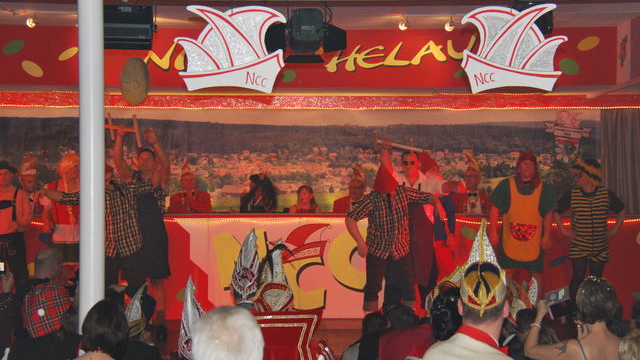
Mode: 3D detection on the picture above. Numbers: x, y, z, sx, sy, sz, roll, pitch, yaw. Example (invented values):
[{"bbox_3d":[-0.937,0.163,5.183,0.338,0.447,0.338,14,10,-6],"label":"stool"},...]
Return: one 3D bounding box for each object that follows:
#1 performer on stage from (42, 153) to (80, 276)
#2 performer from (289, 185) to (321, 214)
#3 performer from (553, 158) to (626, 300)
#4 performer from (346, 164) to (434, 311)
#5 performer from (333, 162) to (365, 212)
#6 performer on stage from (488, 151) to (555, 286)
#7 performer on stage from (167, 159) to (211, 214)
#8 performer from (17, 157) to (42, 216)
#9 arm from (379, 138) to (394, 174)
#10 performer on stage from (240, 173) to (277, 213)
[{"bbox_3d":[-2.671,0.604,14.800,0.580,1.794,0.400,0,-2,-6],"label":"performer on stage"},{"bbox_3d":[-0.179,0.658,16.182,0.500,1.200,0.600,-1,-2,14],"label":"performer"},{"bbox_3d":[2.818,0.655,14.474,0.770,1.760,0.420,0,-2,5],"label":"performer"},{"bbox_3d":[0.734,0.684,14.375,0.900,1.690,0.450,0,-2,0],"label":"performer"},{"bbox_3d":[0.399,0.486,15.600,0.520,1.320,0.600,0,-2,-3],"label":"performer"},{"bbox_3d":[2.108,0.627,14.473,0.700,1.830,0.420,0,-2,6],"label":"performer on stage"},{"bbox_3d":[-1.472,0.483,15.600,0.520,1.426,0.550,0,-2,-3],"label":"performer on stage"},{"bbox_3d":[-3.233,0.480,15.500,0.520,1.485,0.500,0,-2,-12],"label":"performer"},{"bbox_3d":[0.705,-0.235,14.500,0.170,0.400,0.180,0,-2,-2],"label":"arm"},{"bbox_3d":[-0.716,0.562,16.181,0.600,1.300,0.520,2,-2,-45],"label":"performer on stage"}]

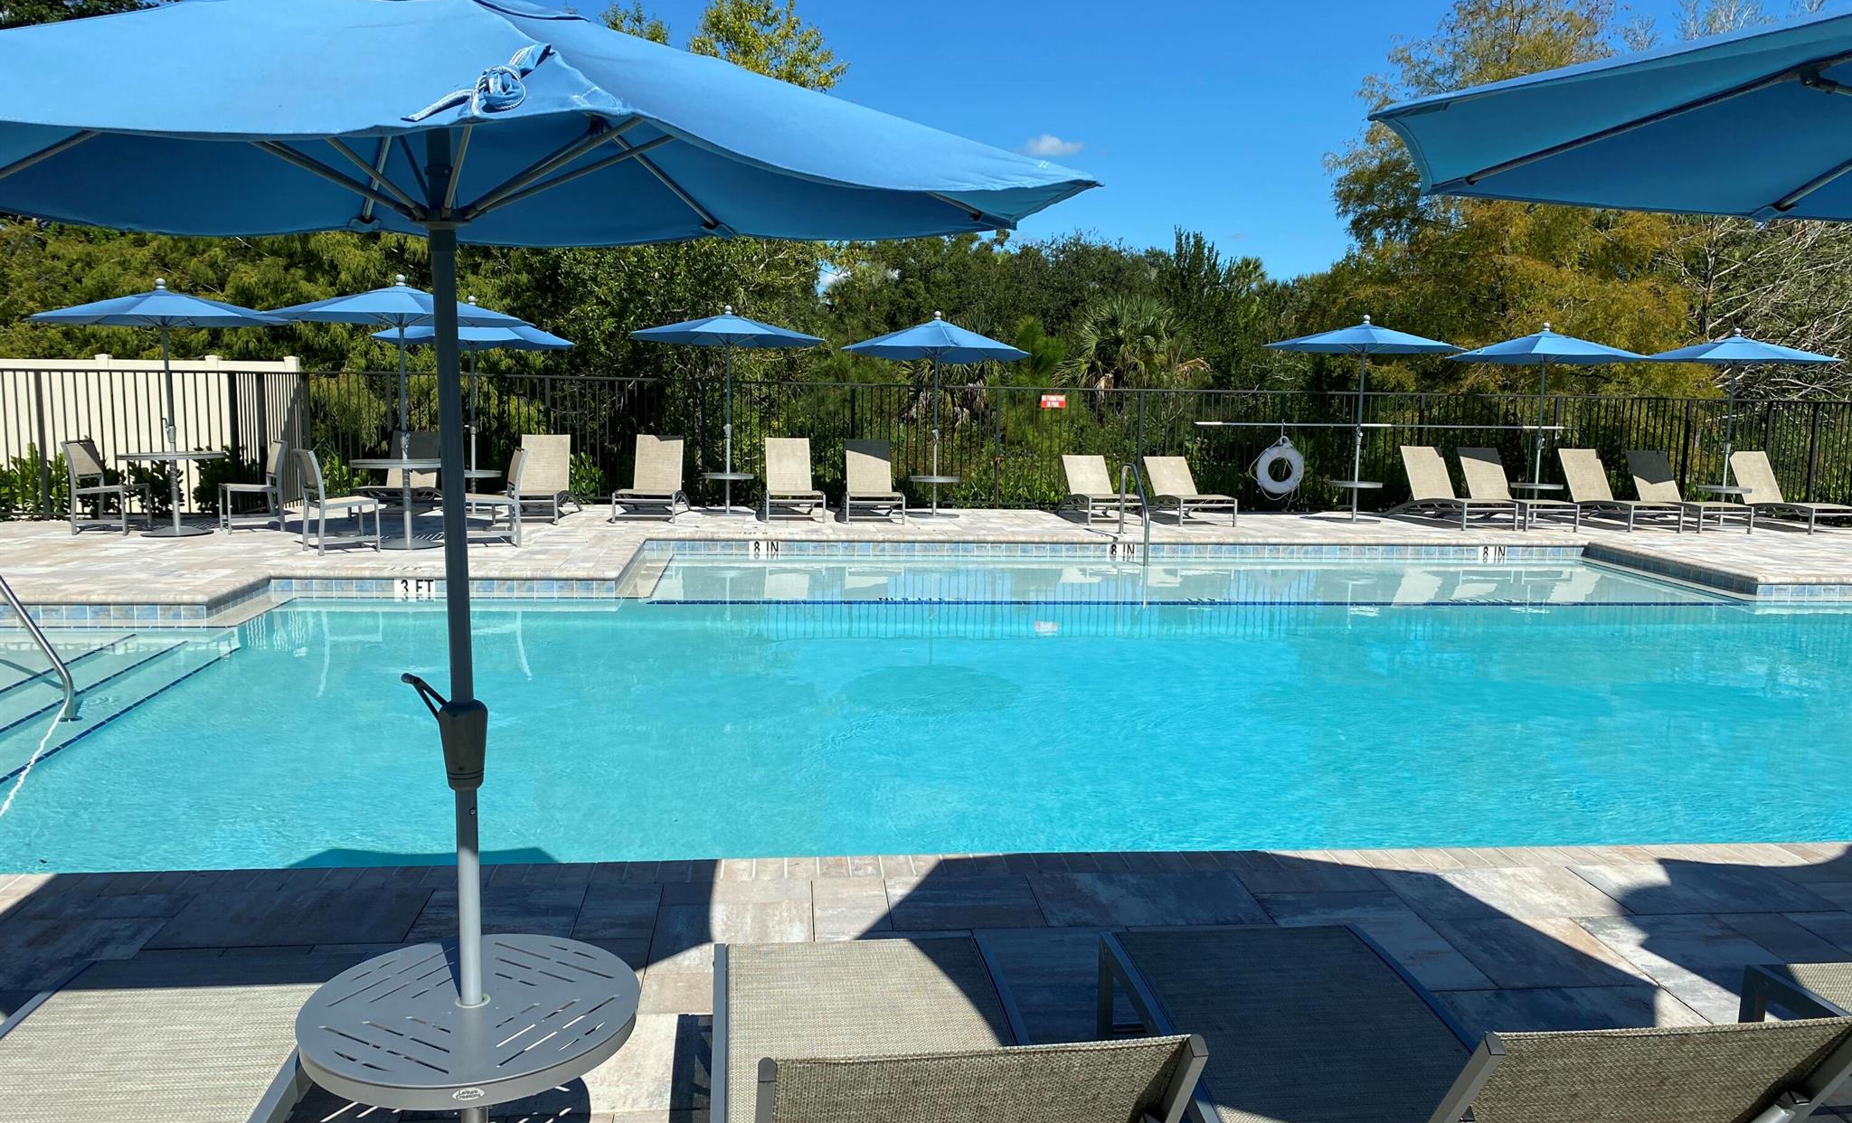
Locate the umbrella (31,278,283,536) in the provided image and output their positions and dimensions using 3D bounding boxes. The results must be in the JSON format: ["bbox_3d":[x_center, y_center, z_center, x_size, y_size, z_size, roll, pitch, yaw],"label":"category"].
[{"bbox_3d":[-7.102,-1.455,13.054,2.200,2.380,2.200,0,7,-6],"label":"umbrella"}]

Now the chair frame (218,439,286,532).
[{"bbox_3d":[-6.501,-0.732,13.440,0.550,0.870,0.500,-4,9,-34],"label":"chair frame"}]

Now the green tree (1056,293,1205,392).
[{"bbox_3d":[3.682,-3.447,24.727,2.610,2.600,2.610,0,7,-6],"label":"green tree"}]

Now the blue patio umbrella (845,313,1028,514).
[{"bbox_3d":[0.132,-1.721,16.408,2.220,2.400,2.220,0,7,-6],"label":"blue patio umbrella"}]

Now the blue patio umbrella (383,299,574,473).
[{"bbox_3d":[-5.030,-1.824,15.435,2.200,2.180,2.200,0,7,-6],"label":"blue patio umbrella"}]

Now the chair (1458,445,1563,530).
[{"bbox_3d":[6.913,-0.879,16.541,0.630,0.880,1.750,-1,8,-12],"label":"chair"}]

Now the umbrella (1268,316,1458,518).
[{"bbox_3d":[5.260,-1.679,16.814,2.270,2.400,2.270,0,7,-6],"label":"umbrella"}]

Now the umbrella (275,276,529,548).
[{"bbox_3d":[-4.688,-1.348,12.511,2.200,2.400,2.200,0,7,-6],"label":"umbrella"}]

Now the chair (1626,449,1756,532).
[{"bbox_3d":[9.242,-0.879,17.045,0.670,0.910,1.800,0,7,-6],"label":"chair"}]

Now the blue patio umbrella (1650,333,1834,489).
[{"bbox_3d":[9.778,-1.726,16.890,2.200,2.180,2.200,0,7,-6],"label":"blue patio umbrella"}]

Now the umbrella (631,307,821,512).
[{"bbox_3d":[-2.311,-1.744,16.245,2.220,2.400,2.220,0,7,-6],"label":"umbrella"}]

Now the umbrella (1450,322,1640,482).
[{"bbox_3d":[7.545,-1.663,17.018,2.280,2.400,2.280,0,7,-6],"label":"umbrella"}]

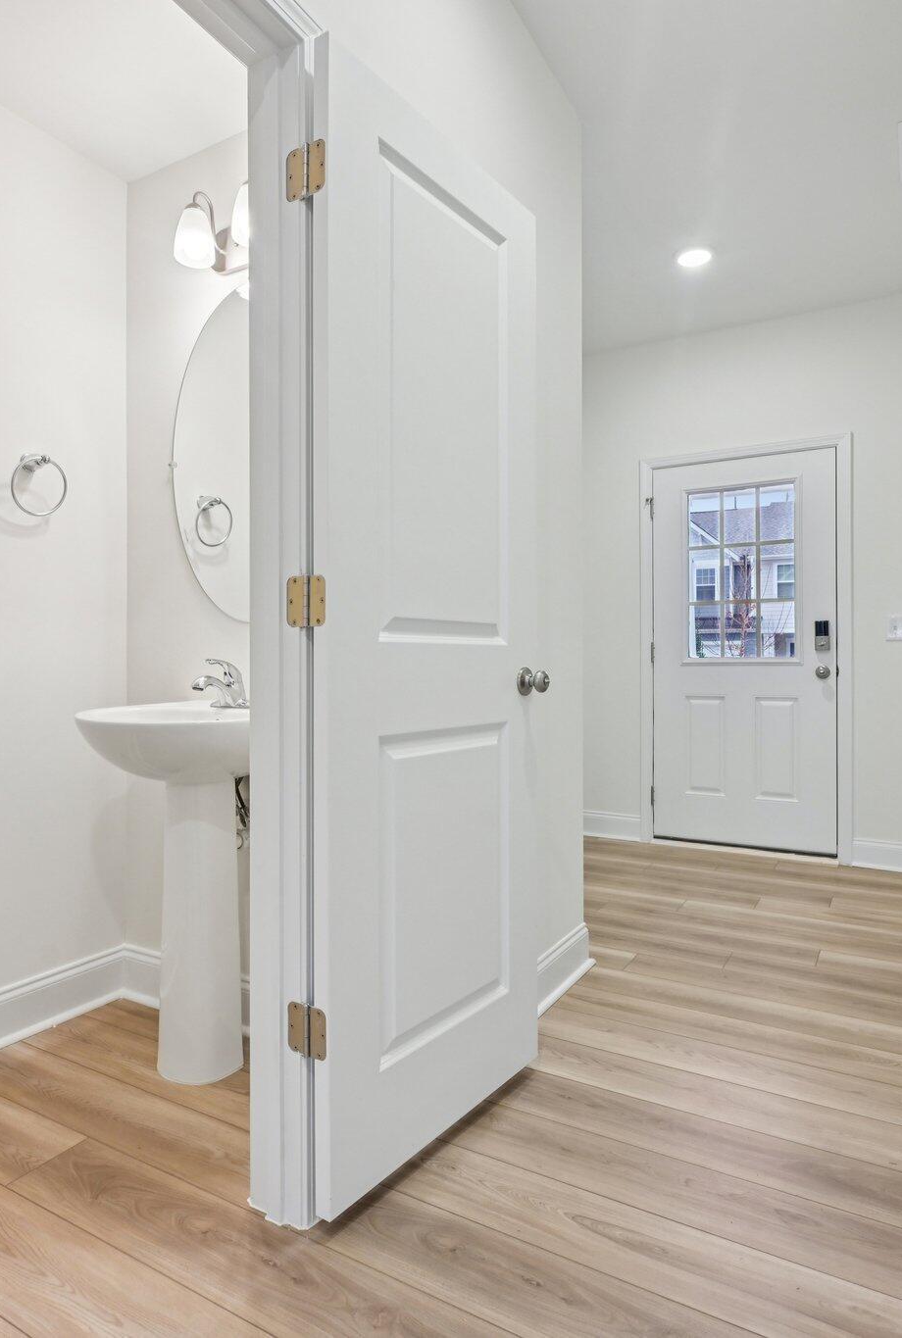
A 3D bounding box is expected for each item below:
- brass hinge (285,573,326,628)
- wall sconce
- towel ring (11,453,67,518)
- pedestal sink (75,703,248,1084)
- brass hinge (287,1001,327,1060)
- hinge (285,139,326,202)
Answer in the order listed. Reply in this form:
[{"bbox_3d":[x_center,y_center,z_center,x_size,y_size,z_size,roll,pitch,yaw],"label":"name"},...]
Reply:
[{"bbox_3d":[-0.250,-0.117,1.349,0.088,0.090,0.014,0,1,33],"label":"brass hinge"},{"bbox_3d":[-0.569,-1.144,1.978,0.335,0.190,0.180,0,1,30],"label":"wall sconce"},{"bbox_3d":[-1.085,-0.481,2.048,0.070,0.165,0.155,0,1,30],"label":"towel ring"},{"bbox_3d":[-0.650,0.529,1.859,0.560,0.864,0.490,0,1,30],"label":"pedestal sink"},{"bbox_3d":[-0.250,0.627,1.355,0.088,0.090,0.014,0,1,33],"label":"brass hinge"},{"bbox_3d":[-0.249,-0.857,1.343,0.088,0.090,0.014,0,1,33],"label":"hinge"}]

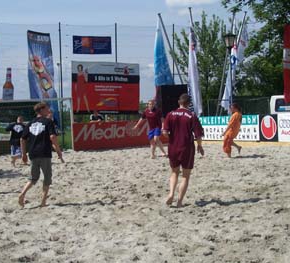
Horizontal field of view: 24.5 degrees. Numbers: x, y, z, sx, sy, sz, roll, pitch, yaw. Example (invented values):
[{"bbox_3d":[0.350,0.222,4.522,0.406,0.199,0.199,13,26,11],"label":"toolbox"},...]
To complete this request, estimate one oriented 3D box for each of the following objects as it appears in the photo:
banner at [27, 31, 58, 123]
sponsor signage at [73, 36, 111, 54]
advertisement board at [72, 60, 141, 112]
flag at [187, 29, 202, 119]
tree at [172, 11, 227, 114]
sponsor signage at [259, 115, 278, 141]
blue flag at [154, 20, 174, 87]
[{"bbox_3d":[-4.005,-2.056,26.400,1.120,3.850,0.330,-2,2,-25],"label":"banner"},{"bbox_3d":[-2.138,-3.511,27.200,1.650,0.730,0.050,-2,2,-18],"label":"sponsor signage"},{"bbox_3d":[-1.532,-1.730,26.500,2.970,2.020,0.100,-2,2,-31],"label":"advertisement board"},{"bbox_3d":[2.185,-2.654,29.300,0.650,3.900,0.350,-2,2,-12],"label":"flag"},{"bbox_3d":[3.056,-3.167,37.940,3.300,6.800,3.200,-1,2,0],"label":"tree"},{"bbox_3d":[4.997,-0.125,27.000,0.060,1.100,1.080,-3,2,-34],"label":"sponsor signage"},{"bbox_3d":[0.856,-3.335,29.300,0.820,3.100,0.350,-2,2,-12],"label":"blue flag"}]

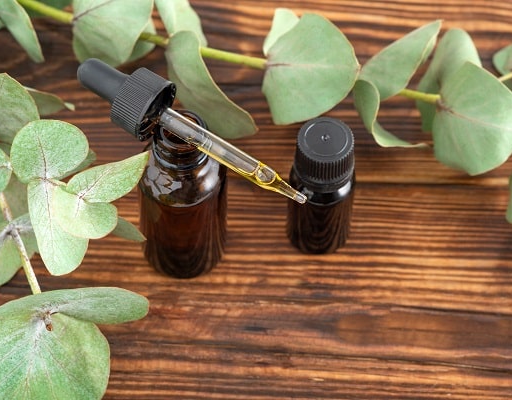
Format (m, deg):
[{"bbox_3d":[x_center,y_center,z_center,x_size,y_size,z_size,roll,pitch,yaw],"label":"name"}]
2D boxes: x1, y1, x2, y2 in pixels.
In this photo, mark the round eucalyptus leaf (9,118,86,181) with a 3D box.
[{"bbox_3d":[-0.076,-0.018,0.553,0.029,0.006,0.027,-6,60,-11],"label":"round eucalyptus leaf"}]

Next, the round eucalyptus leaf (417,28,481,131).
[{"bbox_3d":[0.081,-0.049,0.624,0.030,0.012,0.043,25,98,39],"label":"round eucalyptus leaf"}]

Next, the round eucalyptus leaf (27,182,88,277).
[{"bbox_3d":[-0.072,0.010,0.543,0.024,0.006,0.036,-6,78,-9],"label":"round eucalyptus leaf"}]

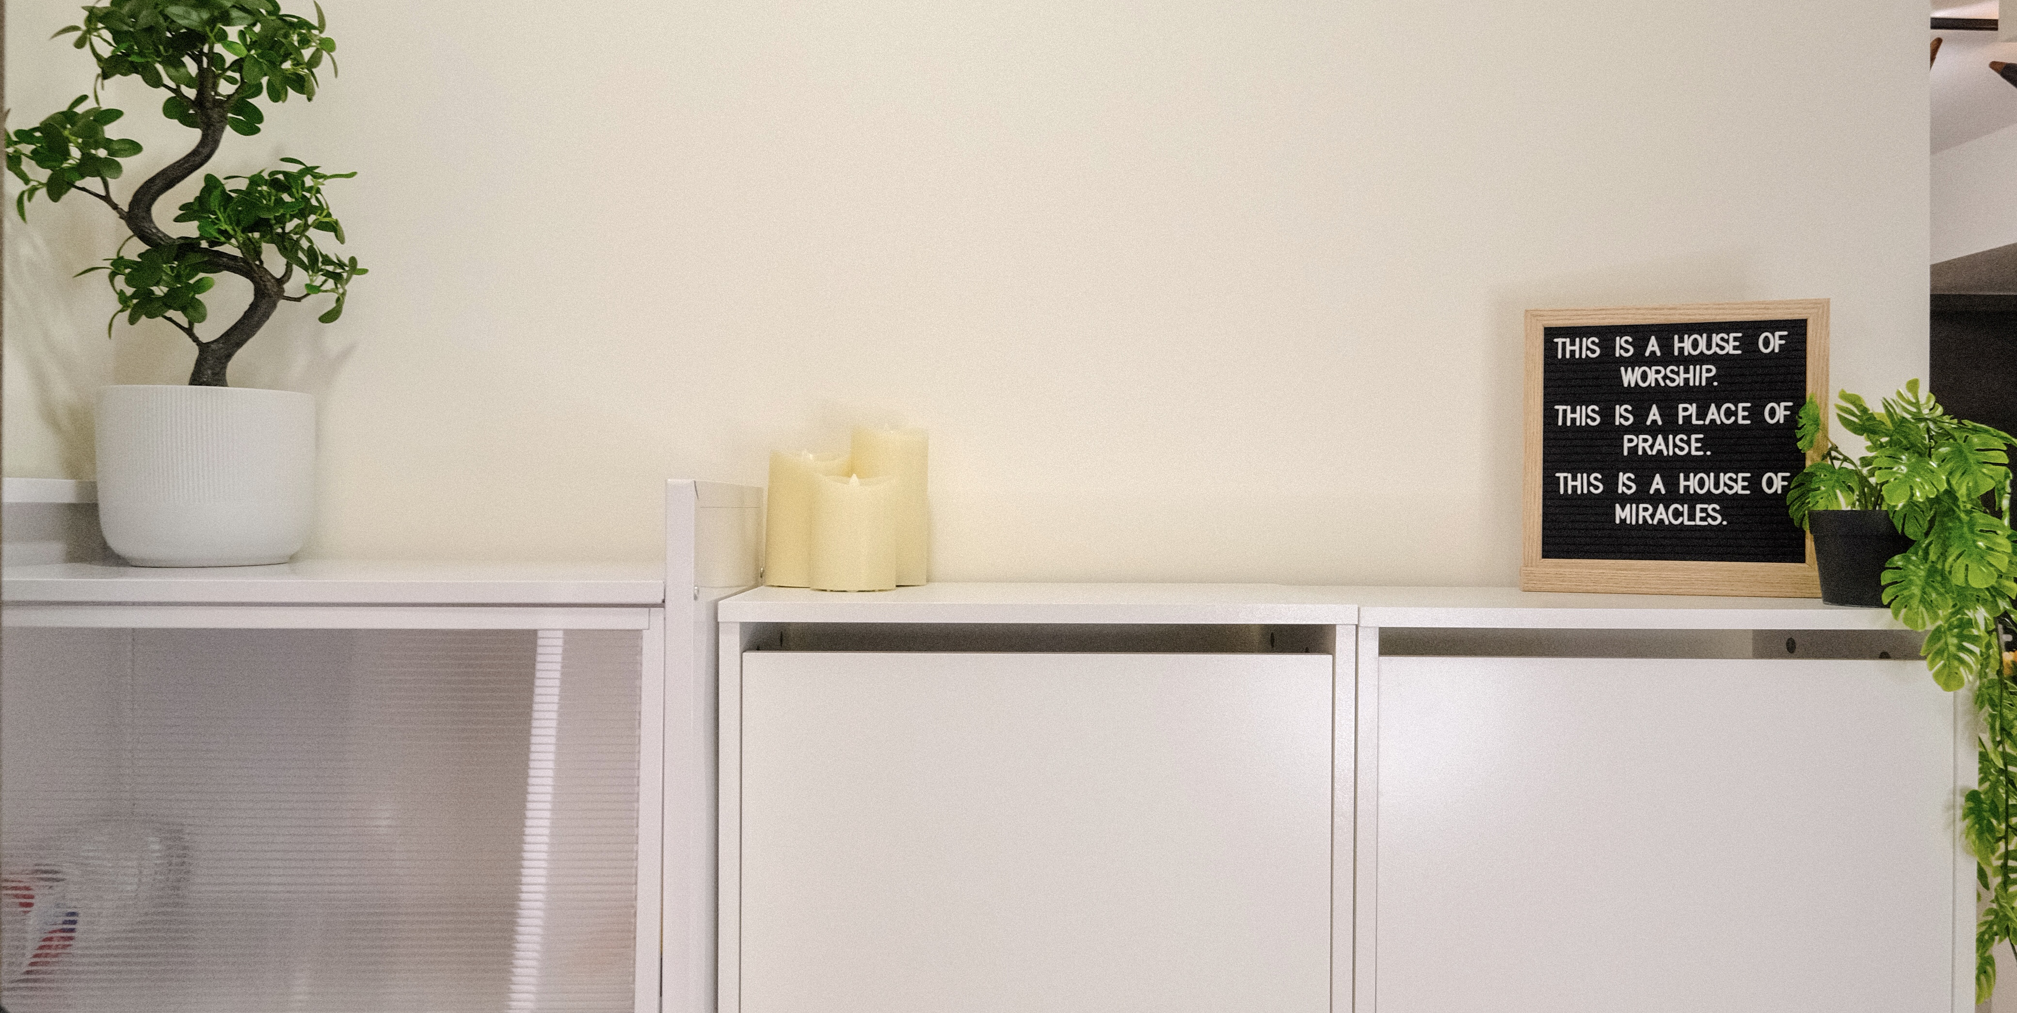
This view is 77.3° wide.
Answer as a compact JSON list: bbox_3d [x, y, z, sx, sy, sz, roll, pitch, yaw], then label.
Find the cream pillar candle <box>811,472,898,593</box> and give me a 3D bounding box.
[{"bbox_3d":[-0.135,0.023,1.095,0.075,0.101,0.075,0,1,-1],"label":"cream pillar candle"}]

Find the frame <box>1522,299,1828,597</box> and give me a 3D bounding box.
[{"bbox_3d":[0.594,-0.049,1.127,0.248,0.257,0.035,1,1,16],"label":"frame"}]

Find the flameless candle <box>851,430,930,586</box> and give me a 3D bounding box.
[{"bbox_3d":[-0.113,0.000,1.200,0.075,0.150,0.075,0,1,-1],"label":"flameless candle"}]

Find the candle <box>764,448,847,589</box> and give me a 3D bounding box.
[{"bbox_3d":[-0.185,0.010,1.165,0.075,0.126,0.075,0,1,-1],"label":"candle"}]

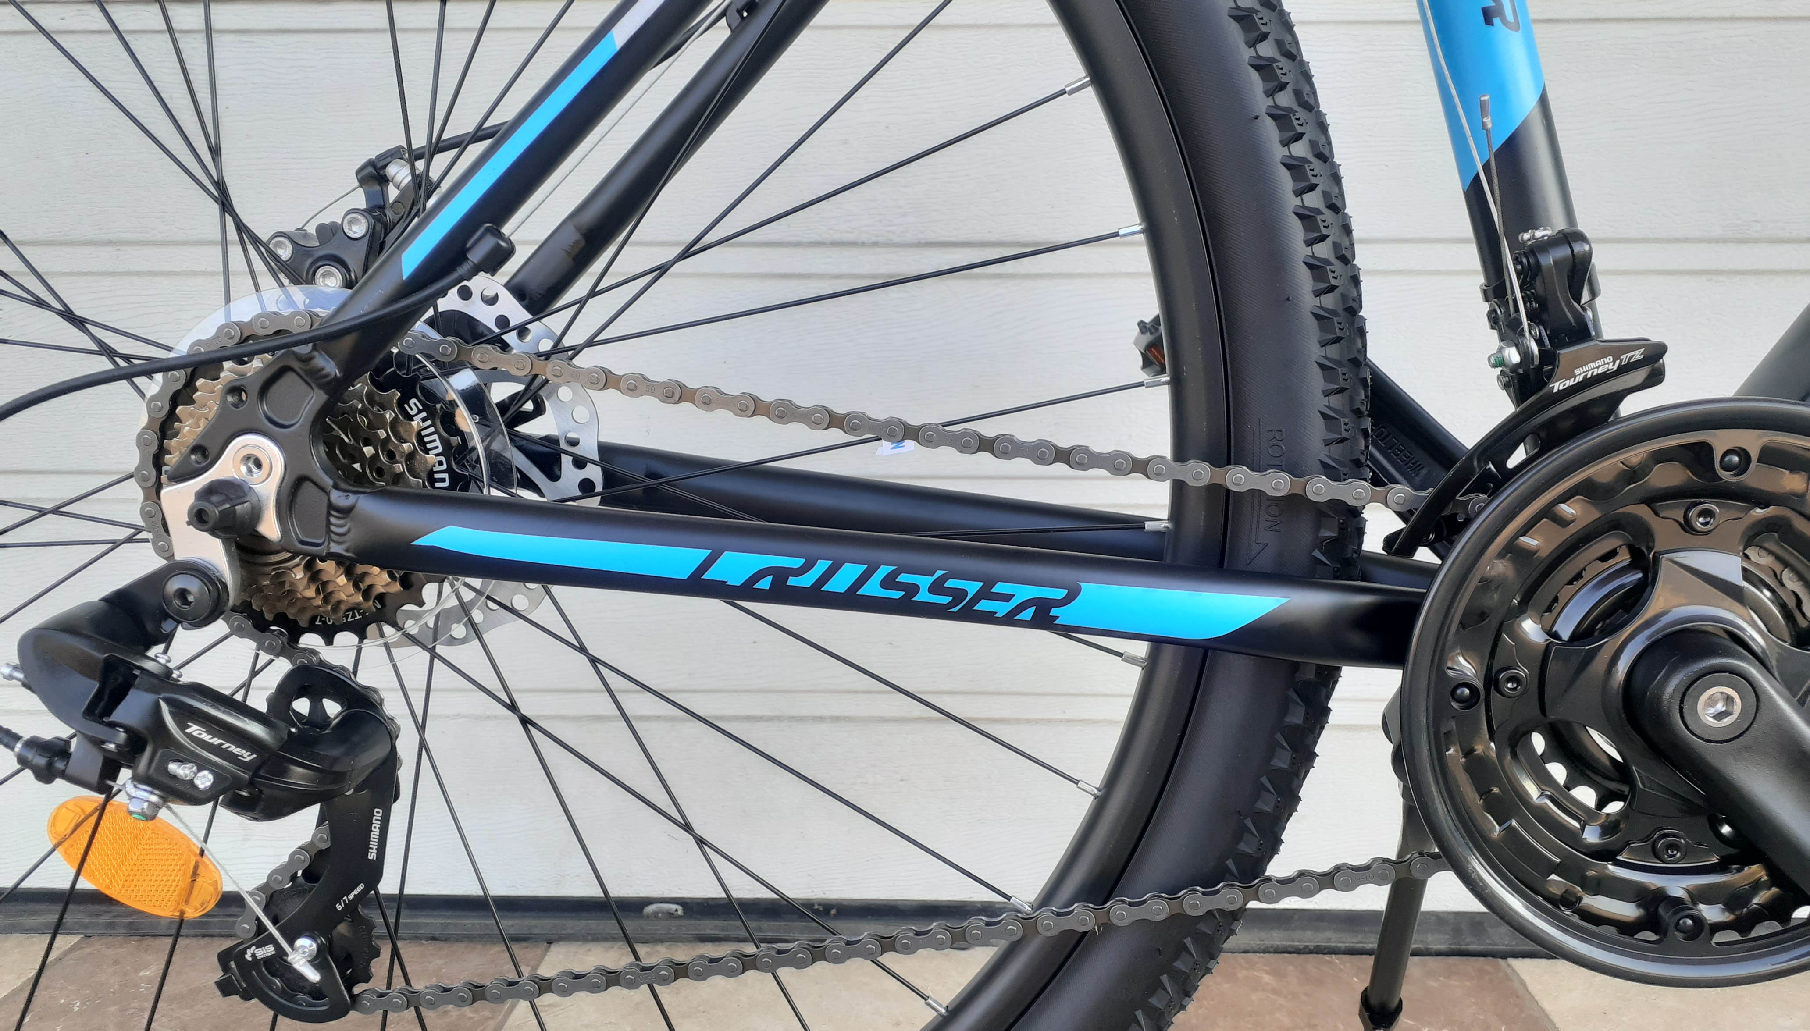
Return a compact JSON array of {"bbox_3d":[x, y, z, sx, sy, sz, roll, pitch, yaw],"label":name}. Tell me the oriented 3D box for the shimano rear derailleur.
[{"bbox_3d":[-0.237,0.099,0.485,0.115,0.182,0.066,1,10,4],"label":"shimano rear derailleur"}]

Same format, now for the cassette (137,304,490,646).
[{"bbox_3d":[-0.209,-0.008,0.476,0.118,0.118,0.036,1,10,4],"label":"cassette"}]

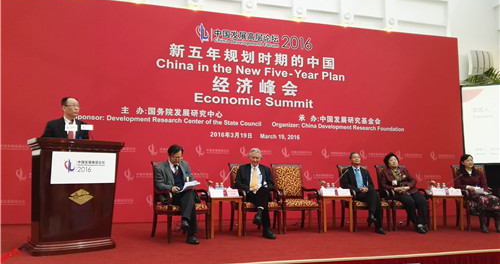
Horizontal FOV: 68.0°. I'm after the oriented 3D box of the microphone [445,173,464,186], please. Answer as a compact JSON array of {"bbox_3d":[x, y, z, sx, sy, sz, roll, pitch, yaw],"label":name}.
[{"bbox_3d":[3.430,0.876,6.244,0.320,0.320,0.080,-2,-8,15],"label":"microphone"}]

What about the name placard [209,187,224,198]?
[{"bbox_3d":[-0.468,0.860,5.124,0.200,0.100,0.080,5,-7,-33],"label":"name placard"}]

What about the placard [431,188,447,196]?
[{"bbox_3d":[3.055,0.985,6.007,0.200,0.100,0.080,1,-6,0],"label":"placard"}]

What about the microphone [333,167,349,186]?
[{"bbox_3d":[1.443,0.800,5.962,0.358,0.429,0.090,2,-6,-15],"label":"microphone"}]

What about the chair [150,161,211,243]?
[{"bbox_3d":[-0.942,0.912,5.035,0.610,1.030,0.660,6,-9,-36],"label":"chair"}]

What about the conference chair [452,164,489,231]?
[{"bbox_3d":[3.809,1.091,6.185,0.625,1.033,0.660,0,-6,6],"label":"conference chair"}]

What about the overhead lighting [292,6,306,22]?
[{"bbox_3d":[1.066,-2.531,7.986,0.270,0.300,0.240,2,-6,-13],"label":"overhead lighting"}]

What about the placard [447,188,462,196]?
[{"bbox_3d":[3.313,0.988,6.008,0.200,0.100,0.080,1,-6,0],"label":"placard"}]

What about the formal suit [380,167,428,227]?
[{"bbox_3d":[2.550,1.037,6.152,0.560,0.900,0.750,2,-8,-12],"label":"formal suit"}]

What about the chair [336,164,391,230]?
[{"bbox_3d":[1.841,1.057,6.055,0.610,1.030,0.660,1,-8,-9],"label":"chair"}]

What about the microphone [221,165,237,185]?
[{"bbox_3d":[-0.344,0.716,5.438,0.301,0.453,0.090,5,-7,-33],"label":"microphone"}]

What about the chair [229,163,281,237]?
[{"bbox_3d":[0.049,1.002,5.666,0.625,1.033,0.660,4,-7,-28],"label":"chair"}]

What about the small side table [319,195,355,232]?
[{"bbox_3d":[1.299,1.287,5.910,0.480,0.530,0.650,1,-8,-9],"label":"small side table"}]

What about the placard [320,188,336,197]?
[{"bbox_3d":[1.221,0.949,5.769,0.195,0.105,0.080,1,-8,-9],"label":"placard"}]

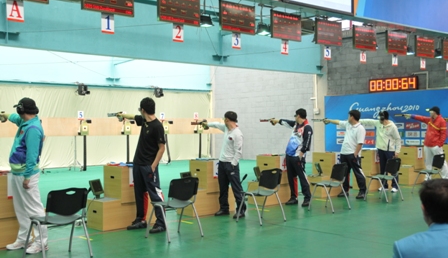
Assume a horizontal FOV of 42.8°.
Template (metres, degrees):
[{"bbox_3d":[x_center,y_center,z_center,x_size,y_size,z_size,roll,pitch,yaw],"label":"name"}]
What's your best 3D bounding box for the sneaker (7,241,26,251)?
[{"bbox_3d":[-2.475,1.389,6.913,0.285,0.115,0.103,-1,0,-17],"label":"sneaker"}]

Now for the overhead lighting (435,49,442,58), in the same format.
[{"bbox_3d":[5.864,-2.061,15.615,0.250,0.250,0.190,-1,0,-42],"label":"overhead lighting"}]

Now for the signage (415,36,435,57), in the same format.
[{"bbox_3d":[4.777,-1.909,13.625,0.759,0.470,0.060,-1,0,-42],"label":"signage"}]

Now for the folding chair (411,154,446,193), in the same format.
[{"bbox_3d":[4.326,0.935,12.006,0.570,0.800,0.520,-1,0,-42],"label":"folding chair"}]

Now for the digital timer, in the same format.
[{"bbox_3d":[5.578,-1.465,18.826,0.100,0.425,1.780,-1,0,-42],"label":"digital timer"}]

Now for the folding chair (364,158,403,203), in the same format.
[{"bbox_3d":[3.061,0.970,10.976,0.520,0.790,0.530,0,0,43],"label":"folding chair"}]

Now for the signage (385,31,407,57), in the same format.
[{"bbox_3d":[4.128,-2.033,13.655,0.837,0.502,0.070,-1,0,-42],"label":"signage"}]

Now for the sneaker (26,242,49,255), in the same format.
[{"bbox_3d":[-2.190,1.387,6.723,0.285,0.115,0.103,-1,0,-37],"label":"sneaker"}]

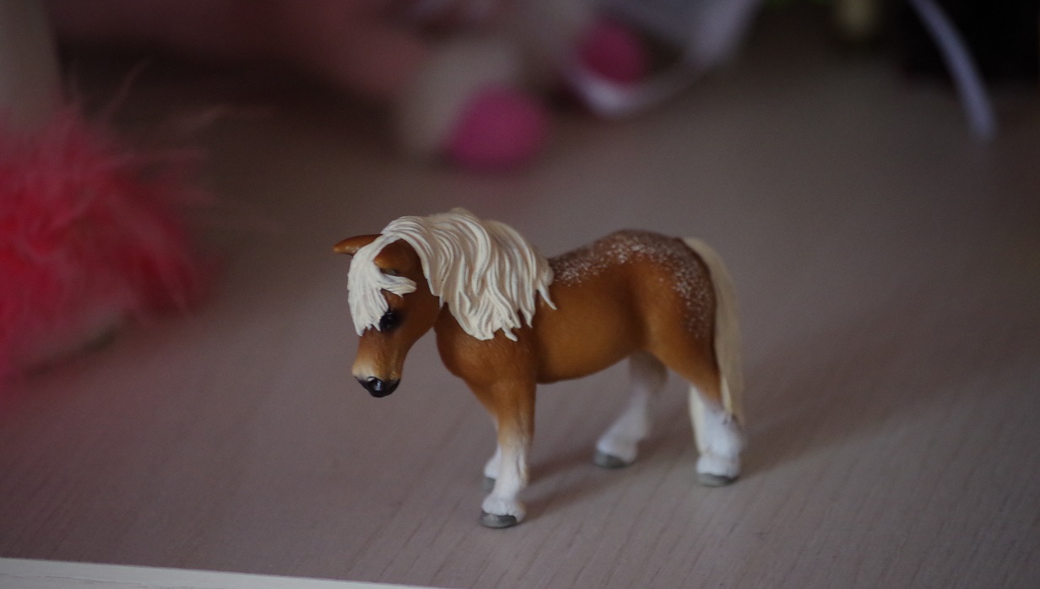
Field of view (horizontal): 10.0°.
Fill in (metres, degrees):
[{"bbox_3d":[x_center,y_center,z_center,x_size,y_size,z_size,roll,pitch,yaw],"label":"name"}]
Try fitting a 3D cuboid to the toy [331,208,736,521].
[{"bbox_3d":[0.008,0.012,1.413,0.104,0.076,0.033,-10,24,-23],"label":"toy"}]

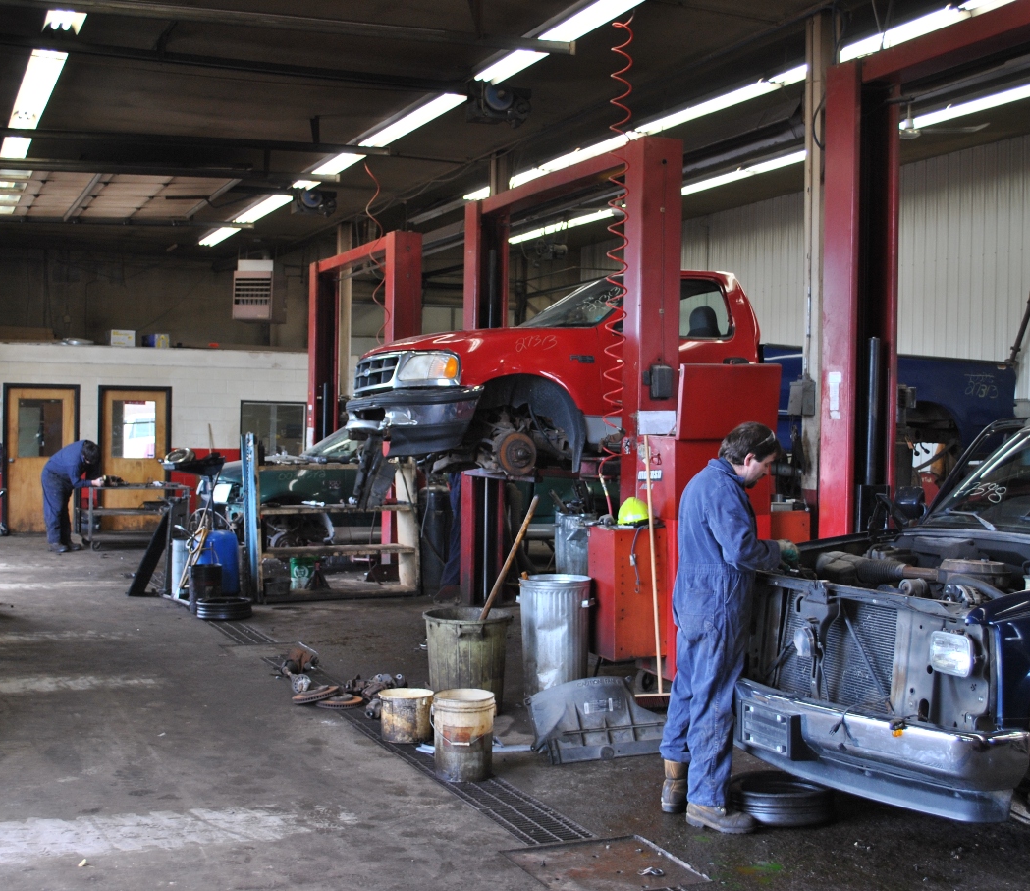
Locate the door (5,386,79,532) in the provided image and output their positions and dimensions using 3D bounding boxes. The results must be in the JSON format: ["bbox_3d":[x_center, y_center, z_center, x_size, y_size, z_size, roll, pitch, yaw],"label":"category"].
[{"bbox_3d":[-6.722,0.186,18.918,1.000,2.070,0.110,0,1,-24],"label":"door"}]

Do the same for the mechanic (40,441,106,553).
[{"bbox_3d":[-5.522,0.624,16.669,0.780,1.400,0.520,0,1,-10],"label":"mechanic"}]

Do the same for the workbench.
[{"bbox_3d":[-4.899,0.913,17.146,1.240,0.790,0.860,0,1,-24],"label":"workbench"}]

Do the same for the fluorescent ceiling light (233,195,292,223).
[{"bbox_3d":[-3.145,-2.993,16.646,0.280,0.120,2.380,0,1,-24],"label":"fluorescent ceiling light"}]

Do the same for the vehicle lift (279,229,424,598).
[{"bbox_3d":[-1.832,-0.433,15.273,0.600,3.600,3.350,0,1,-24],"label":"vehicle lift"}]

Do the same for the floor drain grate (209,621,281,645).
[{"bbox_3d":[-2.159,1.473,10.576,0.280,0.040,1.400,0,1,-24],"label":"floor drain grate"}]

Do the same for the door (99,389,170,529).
[{"bbox_3d":[-5.574,0.218,19.547,0.980,2.070,0.100,0,1,-24],"label":"door"}]

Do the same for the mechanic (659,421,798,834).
[{"bbox_3d":[0.916,0.784,5.710,0.570,1.710,0.490,0,1,-15],"label":"mechanic"}]

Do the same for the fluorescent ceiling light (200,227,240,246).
[{"bbox_3d":[-4.182,-3.037,18.961,0.280,0.120,2.300,0,1,-24],"label":"fluorescent ceiling light"}]

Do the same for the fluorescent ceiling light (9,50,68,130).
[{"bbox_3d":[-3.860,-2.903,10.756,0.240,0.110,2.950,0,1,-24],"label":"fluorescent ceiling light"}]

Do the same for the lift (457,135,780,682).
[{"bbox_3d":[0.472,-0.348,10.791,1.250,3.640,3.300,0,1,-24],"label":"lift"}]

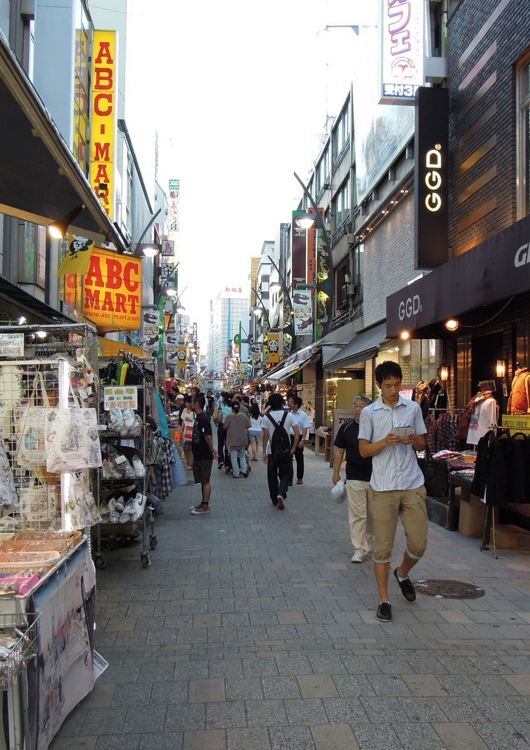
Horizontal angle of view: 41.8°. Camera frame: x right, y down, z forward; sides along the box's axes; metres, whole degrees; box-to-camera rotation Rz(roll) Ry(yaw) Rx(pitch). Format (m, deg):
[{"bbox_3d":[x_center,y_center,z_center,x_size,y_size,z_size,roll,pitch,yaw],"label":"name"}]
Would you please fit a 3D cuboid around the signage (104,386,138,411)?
[{"bbox_3d":[-1.331,0.220,6.420,0.305,0.214,0.010,0,-2,-3],"label":"signage"}]

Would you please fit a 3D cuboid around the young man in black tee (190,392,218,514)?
[{"bbox_3d":[-0.878,1.117,9.900,0.380,1.670,0.500,1,-2,-15],"label":"young man in black tee"}]

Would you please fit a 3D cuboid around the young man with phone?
[{"bbox_3d":[0.989,0.858,5.380,0.550,1.870,0.550,0,-2,7],"label":"young man with phone"}]

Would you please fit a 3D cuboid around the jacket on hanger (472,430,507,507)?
[{"bbox_3d":[2.461,1.025,7.600,0.200,0.820,0.470,1,-2,-13],"label":"jacket on hanger"}]

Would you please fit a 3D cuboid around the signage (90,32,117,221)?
[{"bbox_3d":[-3.530,-5.295,15.200,0.520,4.500,0.300,0,-2,-3],"label":"signage"}]

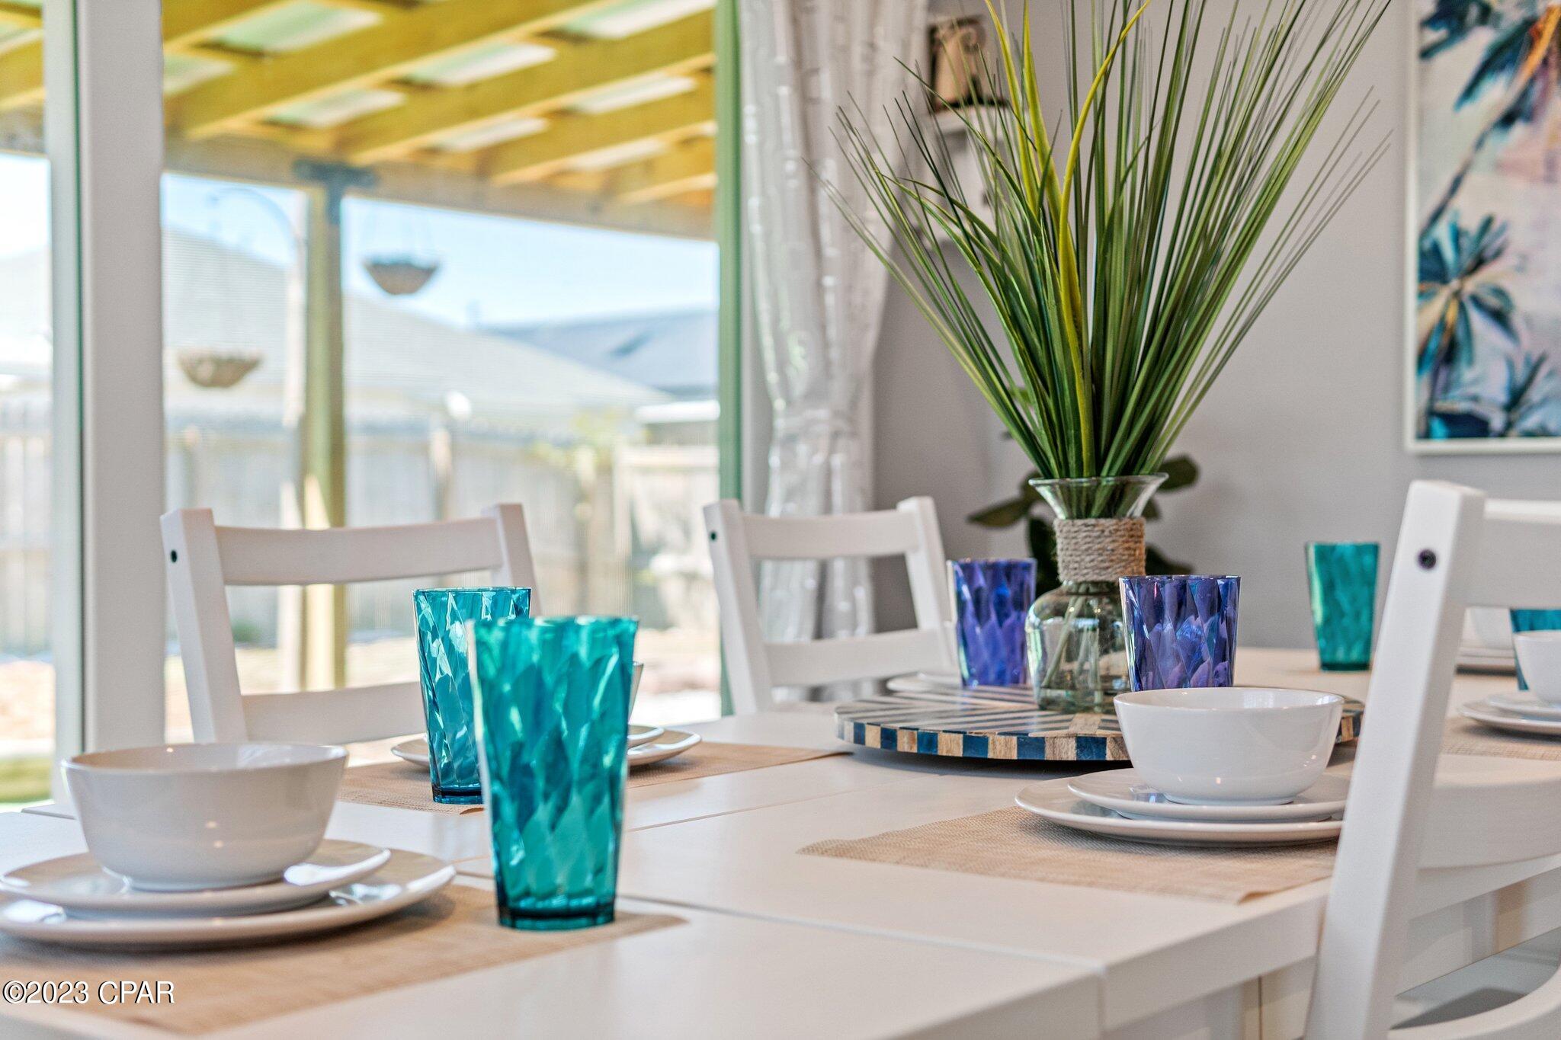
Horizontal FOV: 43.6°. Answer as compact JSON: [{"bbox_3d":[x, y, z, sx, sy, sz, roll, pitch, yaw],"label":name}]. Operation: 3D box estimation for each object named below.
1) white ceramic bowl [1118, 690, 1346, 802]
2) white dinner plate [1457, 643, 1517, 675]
[{"bbox_3d":[0.313,0.159,1.362,0.155,0.068,0.155,-1,0,0],"label":"white ceramic bowl"},{"bbox_3d":[0.982,0.178,2.554,0.270,0.022,0.270,-1,0,0],"label":"white dinner plate"}]

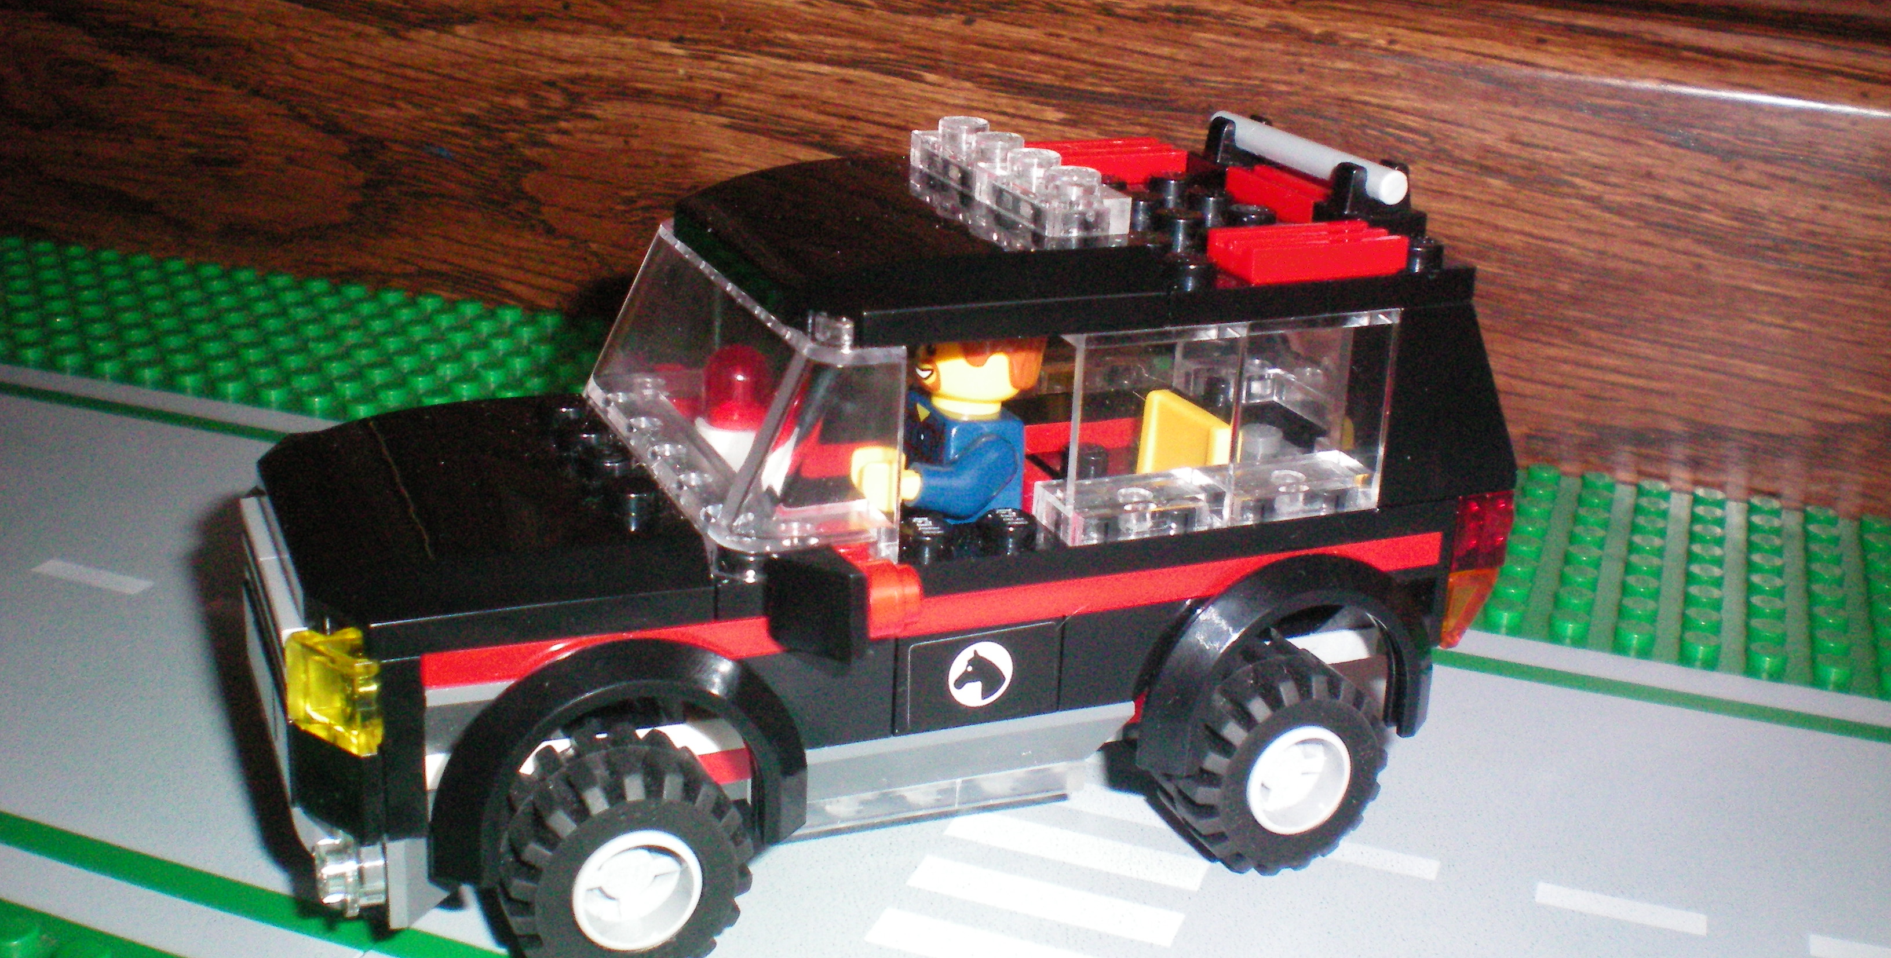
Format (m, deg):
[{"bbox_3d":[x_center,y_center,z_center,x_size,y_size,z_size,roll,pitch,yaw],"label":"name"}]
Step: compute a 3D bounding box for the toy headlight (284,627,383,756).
[{"bbox_3d":[-0.048,0.017,0.164,0.006,0.008,0.008,-6,22,-22],"label":"toy headlight"}]

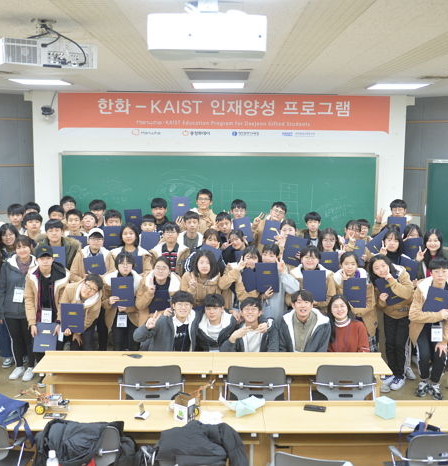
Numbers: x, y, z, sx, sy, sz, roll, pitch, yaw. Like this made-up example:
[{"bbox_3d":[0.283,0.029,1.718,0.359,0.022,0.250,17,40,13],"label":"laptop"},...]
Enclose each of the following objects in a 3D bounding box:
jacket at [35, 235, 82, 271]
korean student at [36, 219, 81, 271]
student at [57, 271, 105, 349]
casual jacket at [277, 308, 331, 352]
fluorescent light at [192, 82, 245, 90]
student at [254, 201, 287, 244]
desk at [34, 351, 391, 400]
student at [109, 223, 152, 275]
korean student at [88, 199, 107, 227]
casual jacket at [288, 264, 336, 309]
[{"bbox_3d":[-1.814,0.378,7.208,0.530,0.730,0.330,0,7,-3],"label":"jacket"},{"bbox_3d":[-1.817,0.666,7.245,0.520,1.670,0.360,0,7,-3],"label":"korean student"},{"bbox_3d":[-1.372,0.970,6.422,0.480,1.171,0.580,0,7,-7],"label":"student"},{"bbox_3d":[0.693,0.925,5.778,0.490,0.566,0.360,1,7,4],"label":"casual jacket"},{"bbox_3d":[-0.060,-1.751,7.892,0.600,0.070,0.620,0,7,0],"label":"fluorescent light"},{"bbox_3d":[0.596,0.489,8.278,0.500,1.720,0.400,1,7,3],"label":"student"},{"bbox_3d":[-0.089,1.394,5.346,2.800,0.750,0.450,0,8,0],"label":"desk"},{"bbox_3d":[-1.042,0.676,7.367,0.480,1.600,0.360,0,8,-3],"label":"student"},{"bbox_3d":[-1.559,0.468,8.146,0.480,1.730,0.340,0,8,-5],"label":"korean student"},{"bbox_3d":[0.888,0.568,6.640,0.480,0.527,0.400,1,7,5],"label":"casual jacket"}]

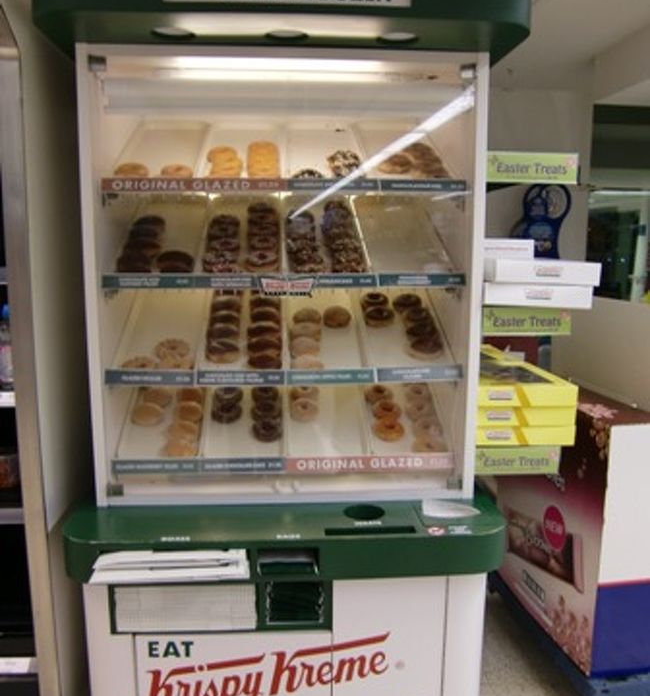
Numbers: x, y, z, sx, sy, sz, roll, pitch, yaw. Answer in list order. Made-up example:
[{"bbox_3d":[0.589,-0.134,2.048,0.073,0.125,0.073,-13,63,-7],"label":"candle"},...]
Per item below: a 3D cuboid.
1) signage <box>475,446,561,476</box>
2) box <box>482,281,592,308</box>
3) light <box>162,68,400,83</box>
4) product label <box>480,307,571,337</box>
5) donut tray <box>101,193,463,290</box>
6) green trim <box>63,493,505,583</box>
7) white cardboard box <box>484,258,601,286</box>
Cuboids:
[{"bbox_3d":[0.521,0.307,1.903,0.240,0.073,0.015,0,8,-4],"label":"signage"},{"bbox_3d":[0.543,-0.163,1.982,0.280,0.056,0.350,2,8,-4],"label":"box"},{"bbox_3d":[-0.124,-0.703,1.803,0.620,0.036,0.040,0,8,-4],"label":"light"},{"bbox_3d":[0.531,-0.071,1.848,0.240,0.070,0.015,0,8,-4],"label":"product label"},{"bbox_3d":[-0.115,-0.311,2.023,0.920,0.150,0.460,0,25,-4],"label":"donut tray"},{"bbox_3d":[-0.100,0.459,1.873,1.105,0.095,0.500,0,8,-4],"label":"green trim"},{"bbox_3d":[0.564,-0.219,1.976,0.275,0.058,0.350,2,8,-4],"label":"white cardboard box"}]

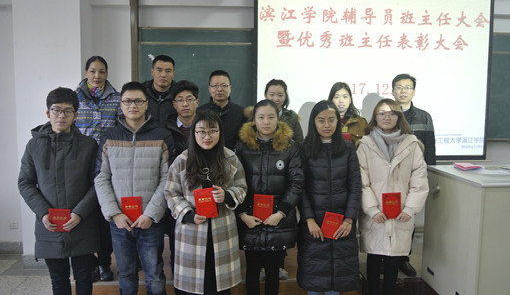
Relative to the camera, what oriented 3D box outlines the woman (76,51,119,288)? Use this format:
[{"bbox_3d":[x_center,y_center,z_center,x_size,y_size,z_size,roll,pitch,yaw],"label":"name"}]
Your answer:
[{"bbox_3d":[-1.260,0.162,3.424,0.480,1.773,0.320,0,5,-11],"label":"woman"}]

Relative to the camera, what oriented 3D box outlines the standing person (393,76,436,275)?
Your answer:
[{"bbox_3d":[1.249,0.231,3.528,0.480,1.664,0.320,1,5,6],"label":"standing person"}]

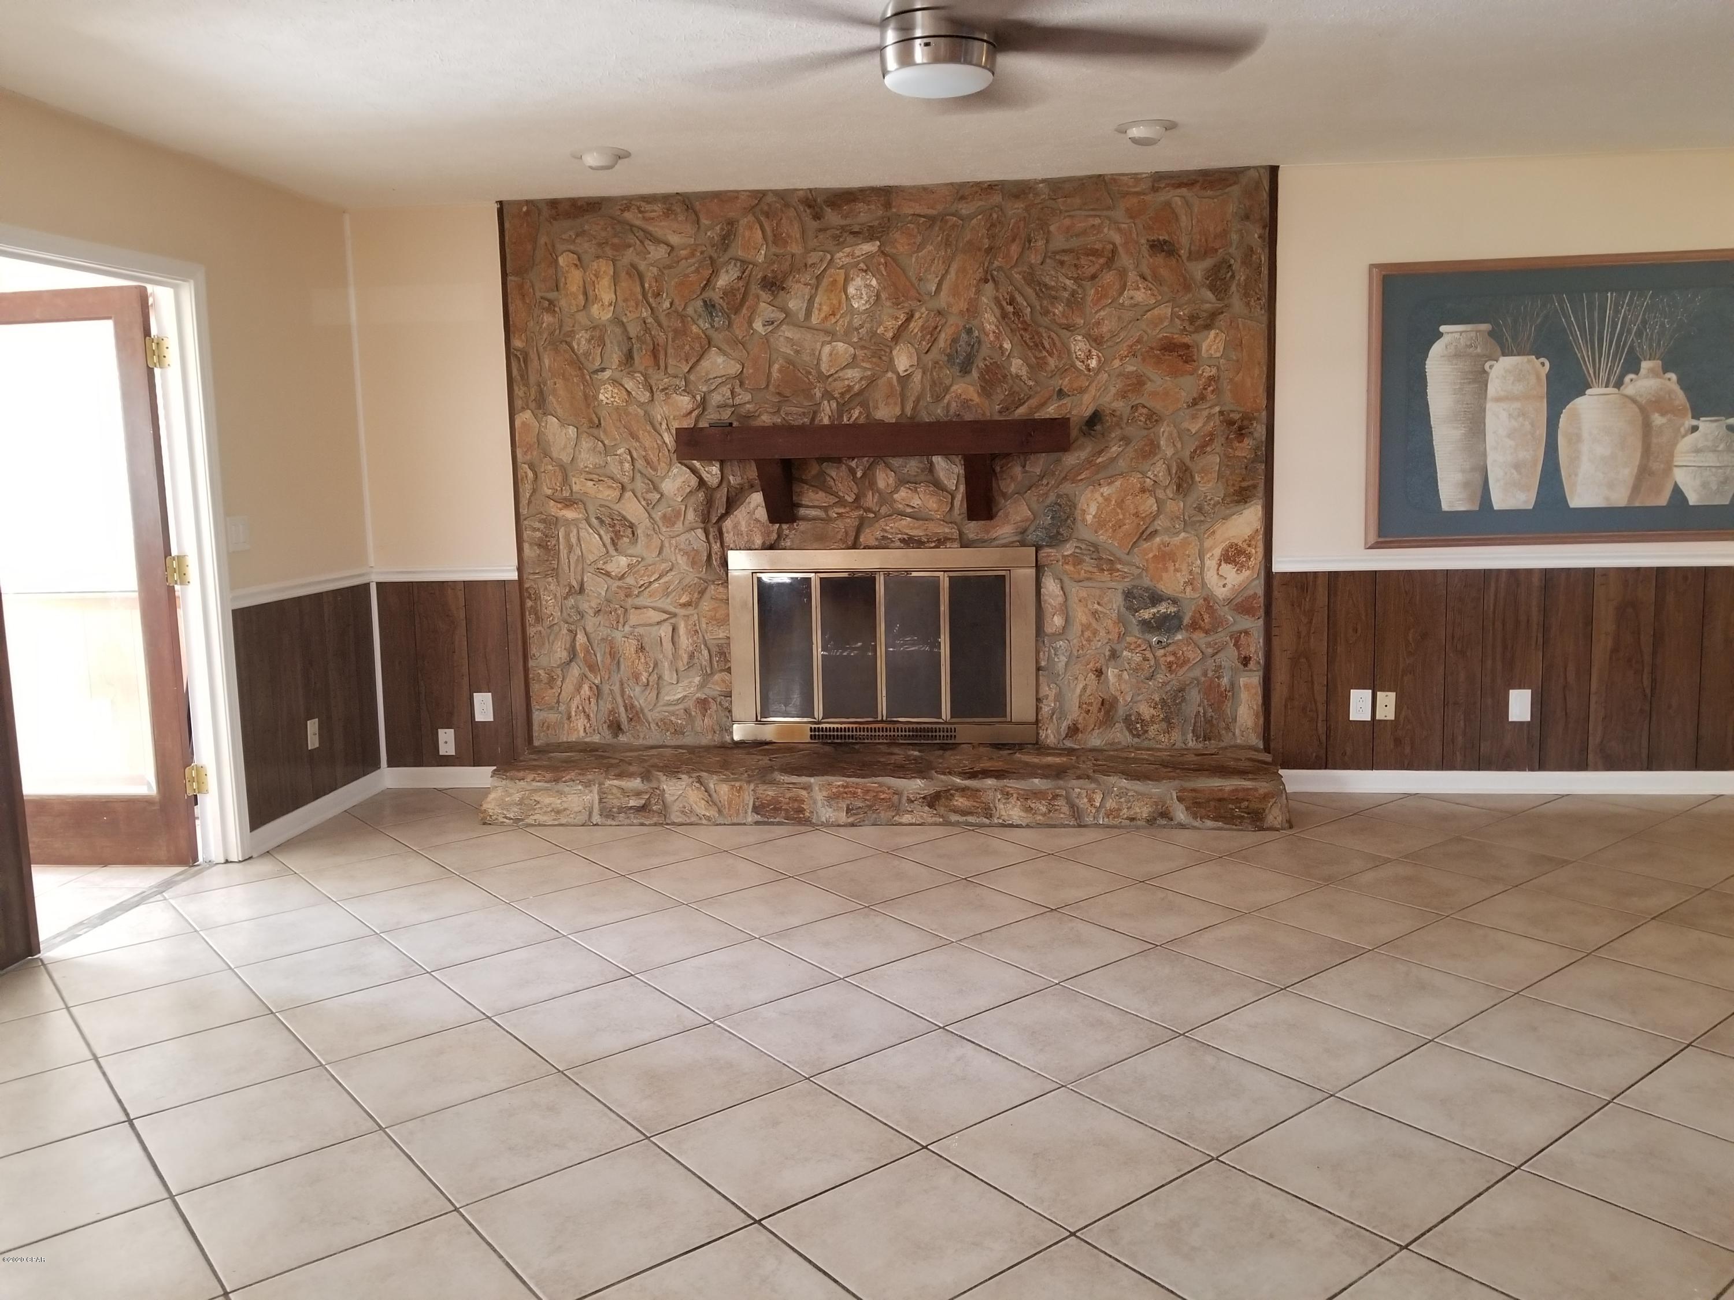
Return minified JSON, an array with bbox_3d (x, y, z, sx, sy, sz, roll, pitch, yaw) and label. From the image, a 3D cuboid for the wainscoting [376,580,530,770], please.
[{"bbox_3d":[-1.800,0.116,5.632,0.671,0.815,0.020,0,8,6],"label":"wainscoting"}]

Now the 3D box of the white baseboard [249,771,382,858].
[{"bbox_3d":[-2.169,0.638,5.228,0.020,0.092,1.038,0,8,6],"label":"white baseboard"}]

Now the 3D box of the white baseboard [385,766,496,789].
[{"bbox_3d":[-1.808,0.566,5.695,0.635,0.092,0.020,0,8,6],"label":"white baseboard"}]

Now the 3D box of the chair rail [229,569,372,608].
[{"bbox_3d":[-2.182,-0.248,5.119,0.030,0.062,1.014,0,8,6],"label":"chair rail"}]

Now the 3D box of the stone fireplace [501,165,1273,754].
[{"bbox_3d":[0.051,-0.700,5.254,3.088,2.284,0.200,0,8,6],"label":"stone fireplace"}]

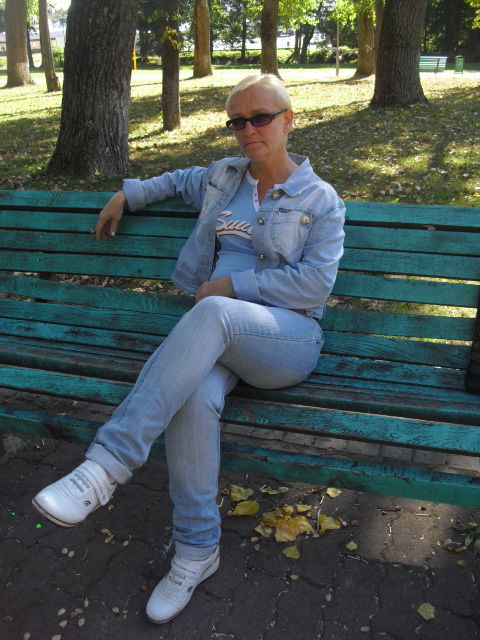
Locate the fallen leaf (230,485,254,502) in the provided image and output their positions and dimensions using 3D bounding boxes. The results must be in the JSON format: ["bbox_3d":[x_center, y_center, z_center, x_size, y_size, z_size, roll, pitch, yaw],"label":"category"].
[{"bbox_3d":[0.005,0.571,2.191,0.080,0.020,0.085,-1,23,0],"label":"fallen leaf"}]

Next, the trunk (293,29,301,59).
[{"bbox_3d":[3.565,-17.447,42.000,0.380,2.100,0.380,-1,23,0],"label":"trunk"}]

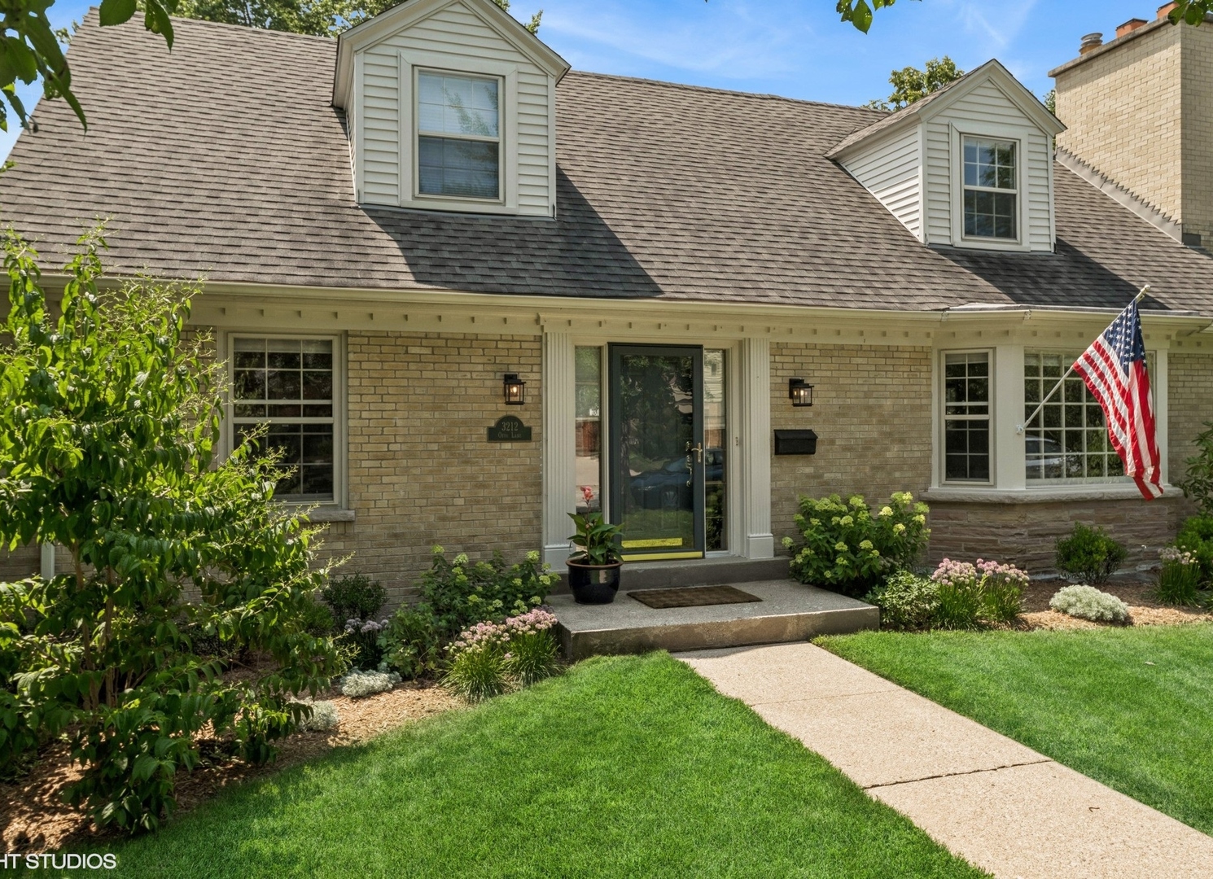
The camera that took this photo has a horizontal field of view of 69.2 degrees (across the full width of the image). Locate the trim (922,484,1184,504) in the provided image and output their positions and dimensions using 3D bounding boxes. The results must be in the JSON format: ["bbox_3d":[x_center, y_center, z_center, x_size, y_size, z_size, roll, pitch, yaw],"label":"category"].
[{"bbox_3d":[5.007,0.549,9.299,3.540,0.155,0.560,0,0,-17],"label":"trim"}]

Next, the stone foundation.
[{"bbox_3d":[5.070,0.996,9.361,3.470,0.760,0.520,0,0,-17],"label":"stone foundation"}]

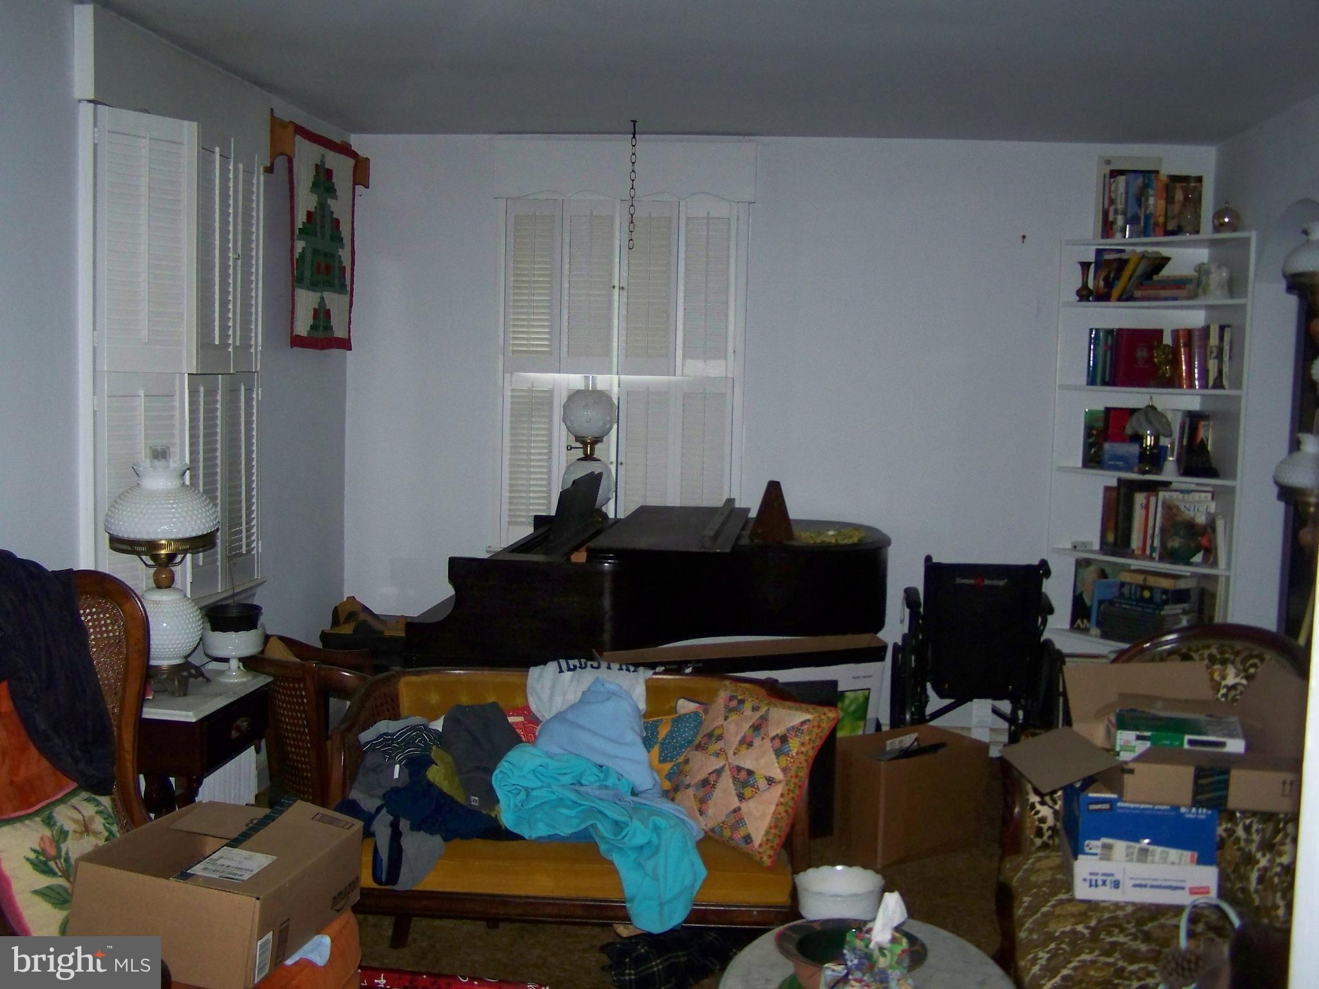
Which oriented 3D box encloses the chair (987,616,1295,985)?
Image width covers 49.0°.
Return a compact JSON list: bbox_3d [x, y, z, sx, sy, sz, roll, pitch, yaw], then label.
[{"bbox_3d":[1.208,0.790,3.134,0.740,0.950,0.850,4,5,27],"label":"chair"}]

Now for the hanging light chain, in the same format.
[{"bbox_3d":[-0.107,-1.255,5.900,0.030,0.525,0.030,2,5,5],"label":"hanging light chain"}]

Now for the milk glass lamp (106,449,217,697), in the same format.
[{"bbox_3d":[-1.186,0.175,3.466,0.275,0.595,0.275,2,4,5],"label":"milk glass lamp"}]

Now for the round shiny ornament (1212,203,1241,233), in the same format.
[{"bbox_3d":[2.240,-1.087,5.722,0.115,0.132,0.115,2,5,5],"label":"round shiny ornament"}]

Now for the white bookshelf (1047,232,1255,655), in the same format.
[{"bbox_3d":[1.952,0.026,5.563,0.420,2.020,0.810,-2,6,-40],"label":"white bookshelf"}]

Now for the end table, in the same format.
[{"bbox_3d":[-1.358,0.896,3.978,0.420,0.720,0.550,2,5,5],"label":"end table"}]

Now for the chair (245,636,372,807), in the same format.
[{"bbox_3d":[-1.084,0.833,4.655,0.520,0.740,0.540,1,5,-10],"label":"chair"}]

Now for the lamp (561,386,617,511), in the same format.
[{"bbox_3d":[-0.298,-0.182,6.163,0.235,0.610,0.235,2,5,5],"label":"lamp"}]

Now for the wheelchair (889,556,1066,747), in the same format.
[{"bbox_3d":[1.147,0.646,5.215,0.630,0.915,0.920,2,4,7],"label":"wheelchair"}]

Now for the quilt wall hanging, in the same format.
[{"bbox_3d":[-1.268,-0.951,5.435,0.060,0.810,0.760,2,4,5],"label":"quilt wall hanging"}]

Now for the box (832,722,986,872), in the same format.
[{"bbox_3d":[0.859,1.042,5.038,0.446,0.368,0.285,-1,6,-31],"label":"box"}]

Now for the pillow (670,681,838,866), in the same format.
[{"bbox_3d":[0.194,0.638,3.340,0.380,0.385,0.130,17,-12,34],"label":"pillow"}]

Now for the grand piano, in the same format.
[{"bbox_3d":[0.025,0.574,5.664,1.720,1.140,1.440,2,5,5],"label":"grand piano"}]

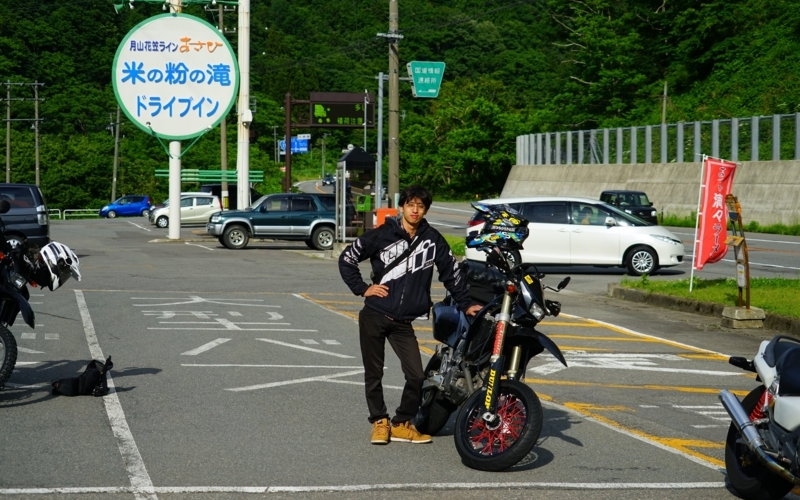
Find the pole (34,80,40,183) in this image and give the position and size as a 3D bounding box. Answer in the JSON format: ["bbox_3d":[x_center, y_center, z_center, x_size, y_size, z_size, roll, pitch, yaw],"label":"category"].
[{"bbox_3d":[-28.843,-8.118,115.000,0.300,10.700,0.300,-1,2,0],"label":"pole"}]

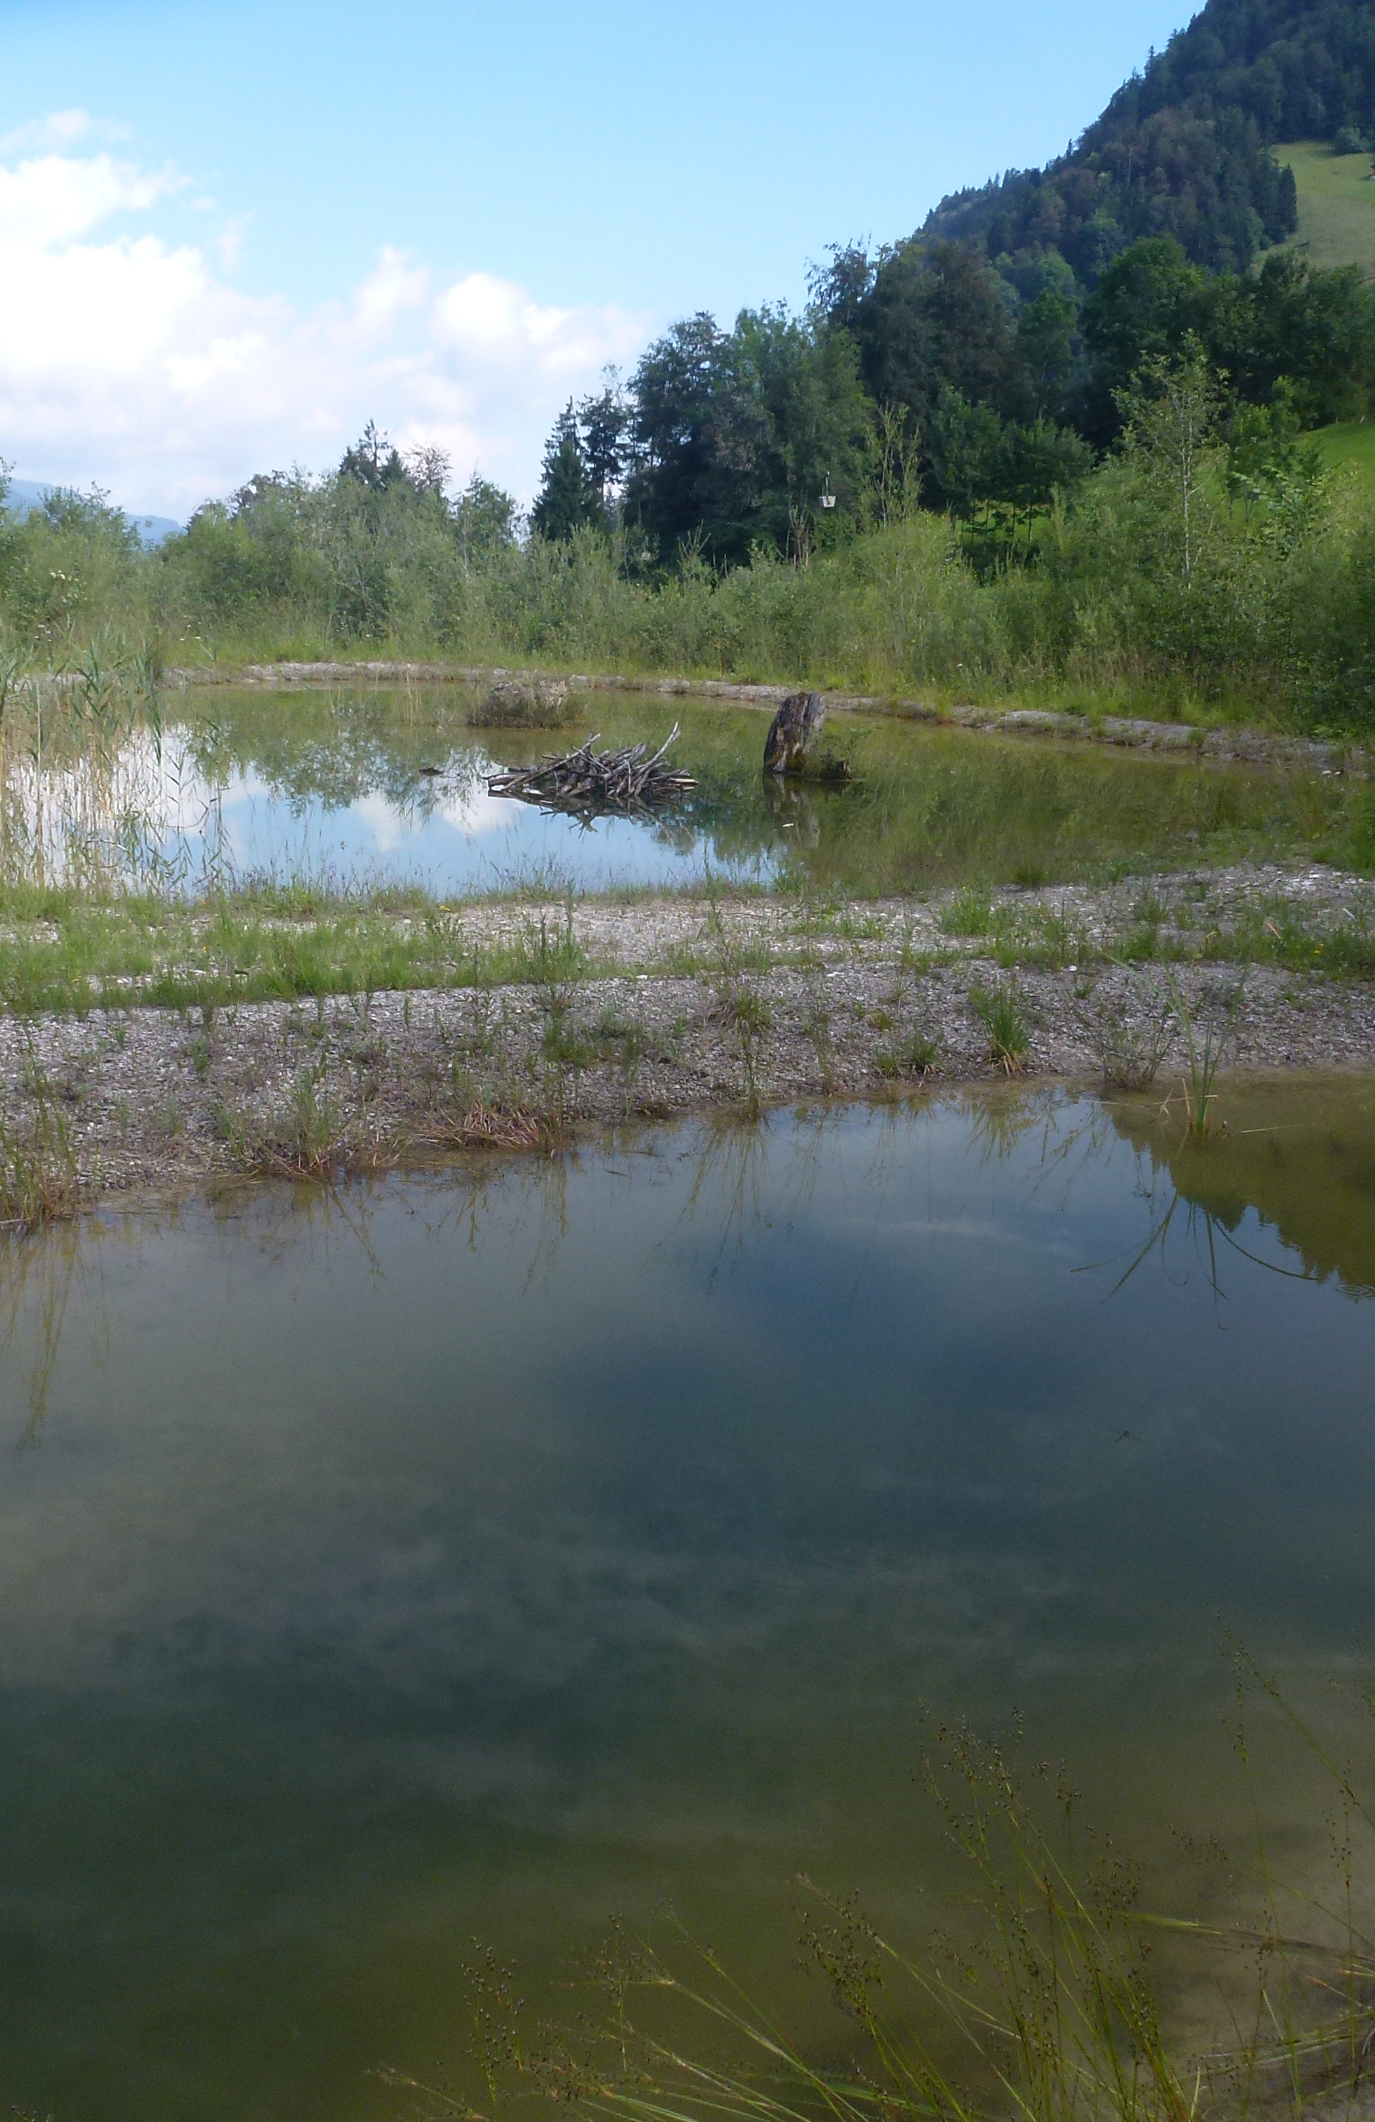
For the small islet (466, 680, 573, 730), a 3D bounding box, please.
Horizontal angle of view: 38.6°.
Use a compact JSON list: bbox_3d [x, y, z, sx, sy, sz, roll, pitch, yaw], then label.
[{"bbox_3d":[-2.154,-4.554,24.909,1.270,0.530,1.200,1,14,-5],"label":"small islet"}]

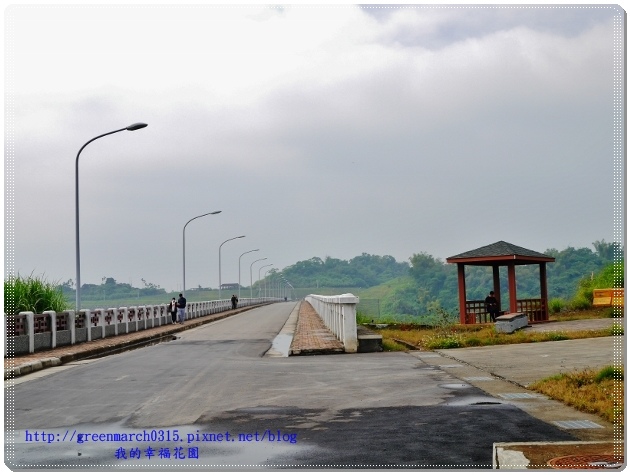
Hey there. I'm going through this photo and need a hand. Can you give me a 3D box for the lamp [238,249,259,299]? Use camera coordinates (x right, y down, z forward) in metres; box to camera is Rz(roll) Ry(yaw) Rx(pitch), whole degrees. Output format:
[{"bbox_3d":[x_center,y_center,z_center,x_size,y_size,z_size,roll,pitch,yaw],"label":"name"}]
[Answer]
[{"bbox_3d":[-8.783,5.368,126.258,2.650,7.751,0.320,-1,-3,-1],"label":"lamp"}]

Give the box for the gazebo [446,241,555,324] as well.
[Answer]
[{"bbox_3d":[8.332,1.955,42.012,3.412,3.680,3.412,-4,-5,42],"label":"gazebo"}]

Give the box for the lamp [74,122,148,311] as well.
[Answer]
[{"bbox_3d":[-7.242,-0.207,34.059,2.650,7.790,0.320,-1,-3,-1],"label":"lamp"}]

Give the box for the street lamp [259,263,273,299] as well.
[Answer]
[{"bbox_3d":[-9.758,9.174,188.759,2.650,7.777,0.320,-1,-3,-1],"label":"street lamp"}]

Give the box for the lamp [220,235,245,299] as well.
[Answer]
[{"bbox_3d":[-8.311,3.564,95.257,2.650,7.723,0.320,-1,-3,-1],"label":"lamp"}]

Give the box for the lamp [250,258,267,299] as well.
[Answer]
[{"bbox_3d":[-9.294,7.222,157.058,2.650,7.743,0.320,-1,-3,-1],"label":"lamp"}]

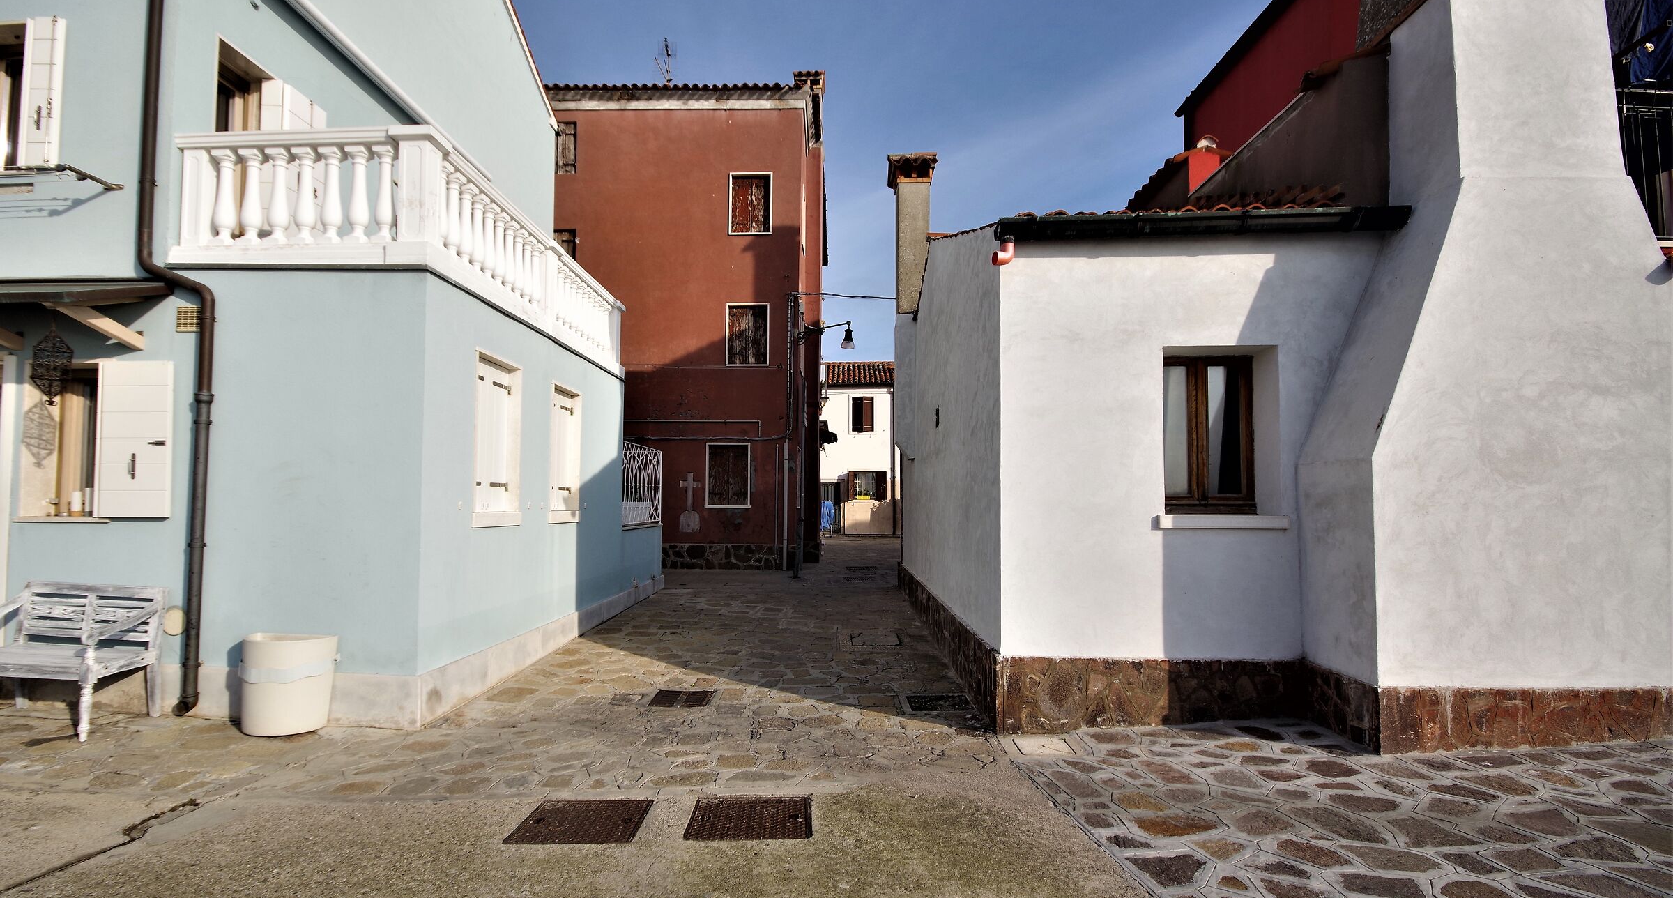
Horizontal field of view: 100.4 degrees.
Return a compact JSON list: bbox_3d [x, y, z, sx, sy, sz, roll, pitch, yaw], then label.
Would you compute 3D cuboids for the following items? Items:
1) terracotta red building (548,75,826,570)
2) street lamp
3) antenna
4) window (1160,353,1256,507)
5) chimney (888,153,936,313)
[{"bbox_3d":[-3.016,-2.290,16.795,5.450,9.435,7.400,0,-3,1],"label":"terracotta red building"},{"bbox_3d":[-0.174,-2.188,13.249,1.040,0.553,0.280,0,-3,1],"label":"street lamp"},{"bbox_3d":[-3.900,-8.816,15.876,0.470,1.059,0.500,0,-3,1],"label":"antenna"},{"bbox_3d":[2.565,-0.108,4.954,0.730,1.102,0.110,0,-3,1],"label":"window"},{"bbox_3d":[1.041,-2.912,9.620,0.640,2.134,0.640,0,-3,1],"label":"chimney"}]

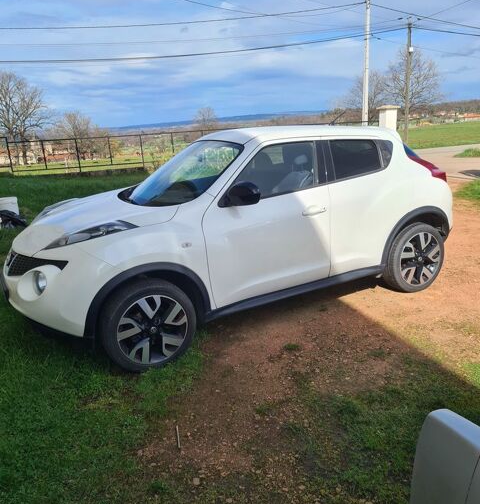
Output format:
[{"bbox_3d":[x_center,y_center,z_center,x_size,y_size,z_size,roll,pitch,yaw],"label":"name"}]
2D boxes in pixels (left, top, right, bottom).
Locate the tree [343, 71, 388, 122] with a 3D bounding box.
[{"bbox_3d":[19.296,-23.776,73.908,7.073,7.782,6.719,-3,15,0],"label":"tree"}]

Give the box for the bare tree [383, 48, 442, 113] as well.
[{"bbox_3d":[21.512,-20.800,59.947,7.482,9.010,7.108,-3,15,0],"label":"bare tree"}]

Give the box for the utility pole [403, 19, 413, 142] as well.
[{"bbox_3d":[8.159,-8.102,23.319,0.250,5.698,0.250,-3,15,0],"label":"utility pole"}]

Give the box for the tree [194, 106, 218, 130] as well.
[{"bbox_3d":[-8.386,-32.767,120.337,6.008,6.988,5.708,-3,15,0],"label":"tree"}]

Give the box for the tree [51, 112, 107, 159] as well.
[{"bbox_3d":[-17.904,-12.964,53.623,6.024,5.388,5.723,-3,15,0],"label":"tree"}]

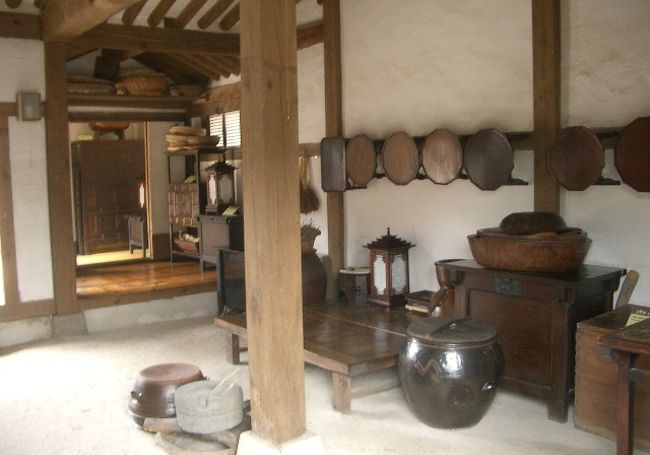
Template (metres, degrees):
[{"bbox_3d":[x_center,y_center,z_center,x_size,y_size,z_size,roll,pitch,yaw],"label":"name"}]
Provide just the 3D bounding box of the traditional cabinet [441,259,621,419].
[{"bbox_3d":[1.408,0.700,4.456,0.650,0.872,1.010,-5,6,-36],"label":"traditional cabinet"}]

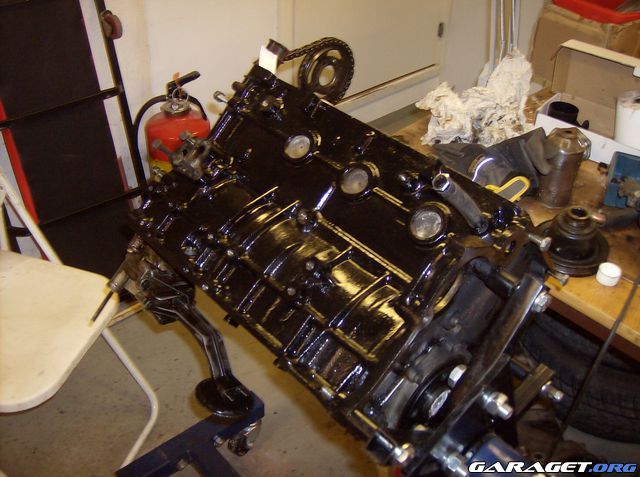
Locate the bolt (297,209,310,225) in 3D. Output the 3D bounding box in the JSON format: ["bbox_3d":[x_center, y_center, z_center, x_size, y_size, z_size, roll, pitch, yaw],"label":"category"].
[{"bbox_3d":[-0.016,-0.021,0.630,0.012,0.013,0.013,33,2,-42],"label":"bolt"}]

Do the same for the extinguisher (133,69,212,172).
[{"bbox_3d":[-0.408,-0.207,1.925,0.205,0.550,0.180,-18,38,-27],"label":"extinguisher"}]

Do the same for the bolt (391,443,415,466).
[{"bbox_3d":[0.065,0.169,0.520,0.017,0.017,0.013,-19,34,-27],"label":"bolt"}]

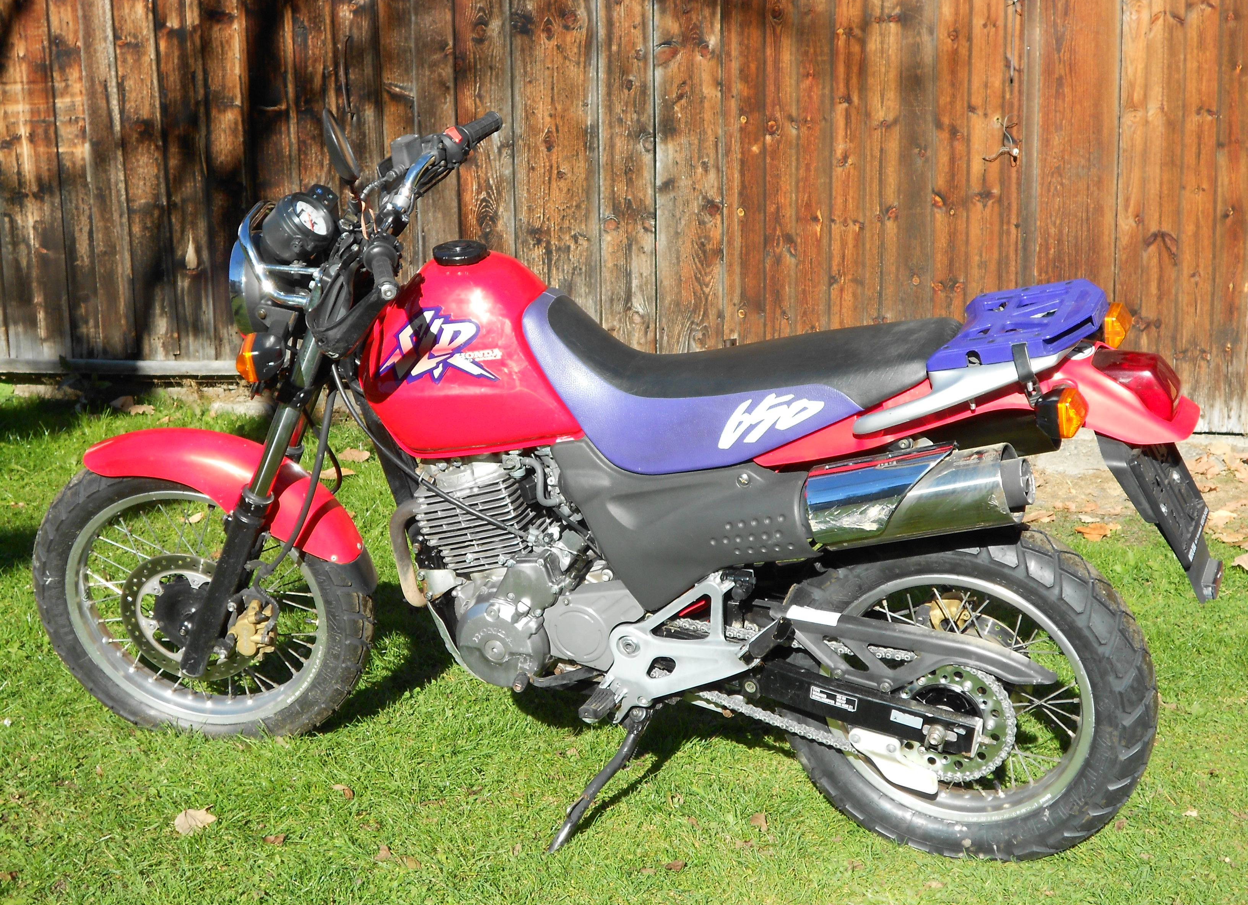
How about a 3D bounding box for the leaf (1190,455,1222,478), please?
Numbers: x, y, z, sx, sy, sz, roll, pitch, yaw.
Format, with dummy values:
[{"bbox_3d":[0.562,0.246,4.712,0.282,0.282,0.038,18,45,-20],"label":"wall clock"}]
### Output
[{"bbox_3d":[1.622,0.037,6.636,0.095,0.035,0.110,-1,14,0],"label":"leaf"}]

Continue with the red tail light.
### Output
[{"bbox_3d":[0.782,-0.106,3.630,0.125,0.085,0.110,5,25,20],"label":"red tail light"}]

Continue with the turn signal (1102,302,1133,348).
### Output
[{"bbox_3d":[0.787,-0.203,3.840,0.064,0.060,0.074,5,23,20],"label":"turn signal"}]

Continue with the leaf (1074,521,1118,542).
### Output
[{"bbox_3d":[1.191,0.199,5.995,0.115,0.030,0.110,-1,14,0],"label":"leaf"}]

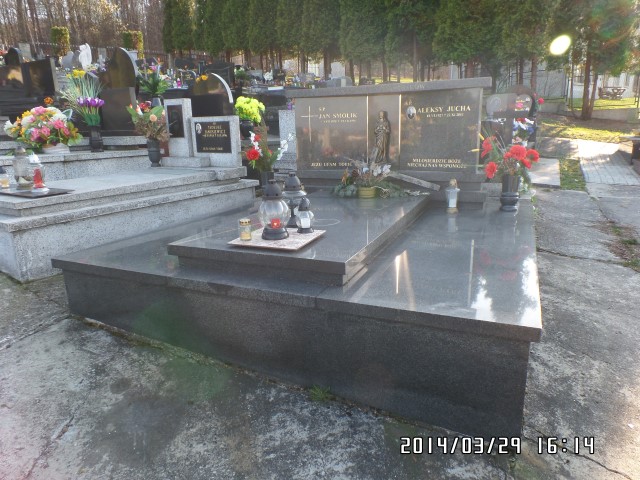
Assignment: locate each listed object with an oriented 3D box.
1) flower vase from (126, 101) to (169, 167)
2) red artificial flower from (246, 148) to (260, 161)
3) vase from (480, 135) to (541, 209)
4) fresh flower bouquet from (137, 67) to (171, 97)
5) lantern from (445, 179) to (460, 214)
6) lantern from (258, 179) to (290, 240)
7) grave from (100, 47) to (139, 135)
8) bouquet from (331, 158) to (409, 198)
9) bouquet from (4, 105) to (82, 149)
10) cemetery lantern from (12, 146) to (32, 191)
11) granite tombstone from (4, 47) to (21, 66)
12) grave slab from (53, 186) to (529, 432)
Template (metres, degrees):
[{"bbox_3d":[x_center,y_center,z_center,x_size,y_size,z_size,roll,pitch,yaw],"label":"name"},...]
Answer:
[{"bbox_3d":[-1.945,-1.199,4.830,0.420,0.700,0.380,-7,14,-20],"label":"flower vase"},{"bbox_3d":[-0.540,-0.700,3.450,0.105,0.095,0.080,-4,13,-8],"label":"red artificial flower"},{"bbox_3d":[1.550,-0.548,3.475,0.440,0.602,0.352,5,16,25],"label":"vase"},{"bbox_3d":[-2.380,-2.260,6.100,0.420,0.380,0.380,-6,14,-19],"label":"fresh flower bouquet"},{"bbox_3d":[1.073,-0.356,3.446,0.118,0.279,0.118,5,16,25],"label":"lantern"},{"bbox_3d":[-0.245,-0.168,2.308,0.166,0.316,0.166,-2,14,0],"label":"lantern"},{"bbox_3d":[-2.420,-1.760,5.120,0.560,1.000,0.220,5,14,25],"label":"grave"},{"bbox_3d":[0.434,-0.554,3.784,0.674,0.325,0.348,5,16,25],"label":"bouquet"},{"bbox_3d":[-2.480,-1.020,3.860,0.570,0.430,0.430,-10,15,-31],"label":"bouquet"},{"bbox_3d":[-2.160,-0.530,3.100,0.125,0.325,0.125,-10,16,-33],"label":"cemetery lantern"},{"bbox_3d":[-9.031,-5.321,12.500,0.620,0.750,0.140,5,16,25],"label":"granite tombstone"},{"bbox_3d":[0.150,0.058,3.176,2.579,0.543,2.647,5,16,25],"label":"grave slab"}]

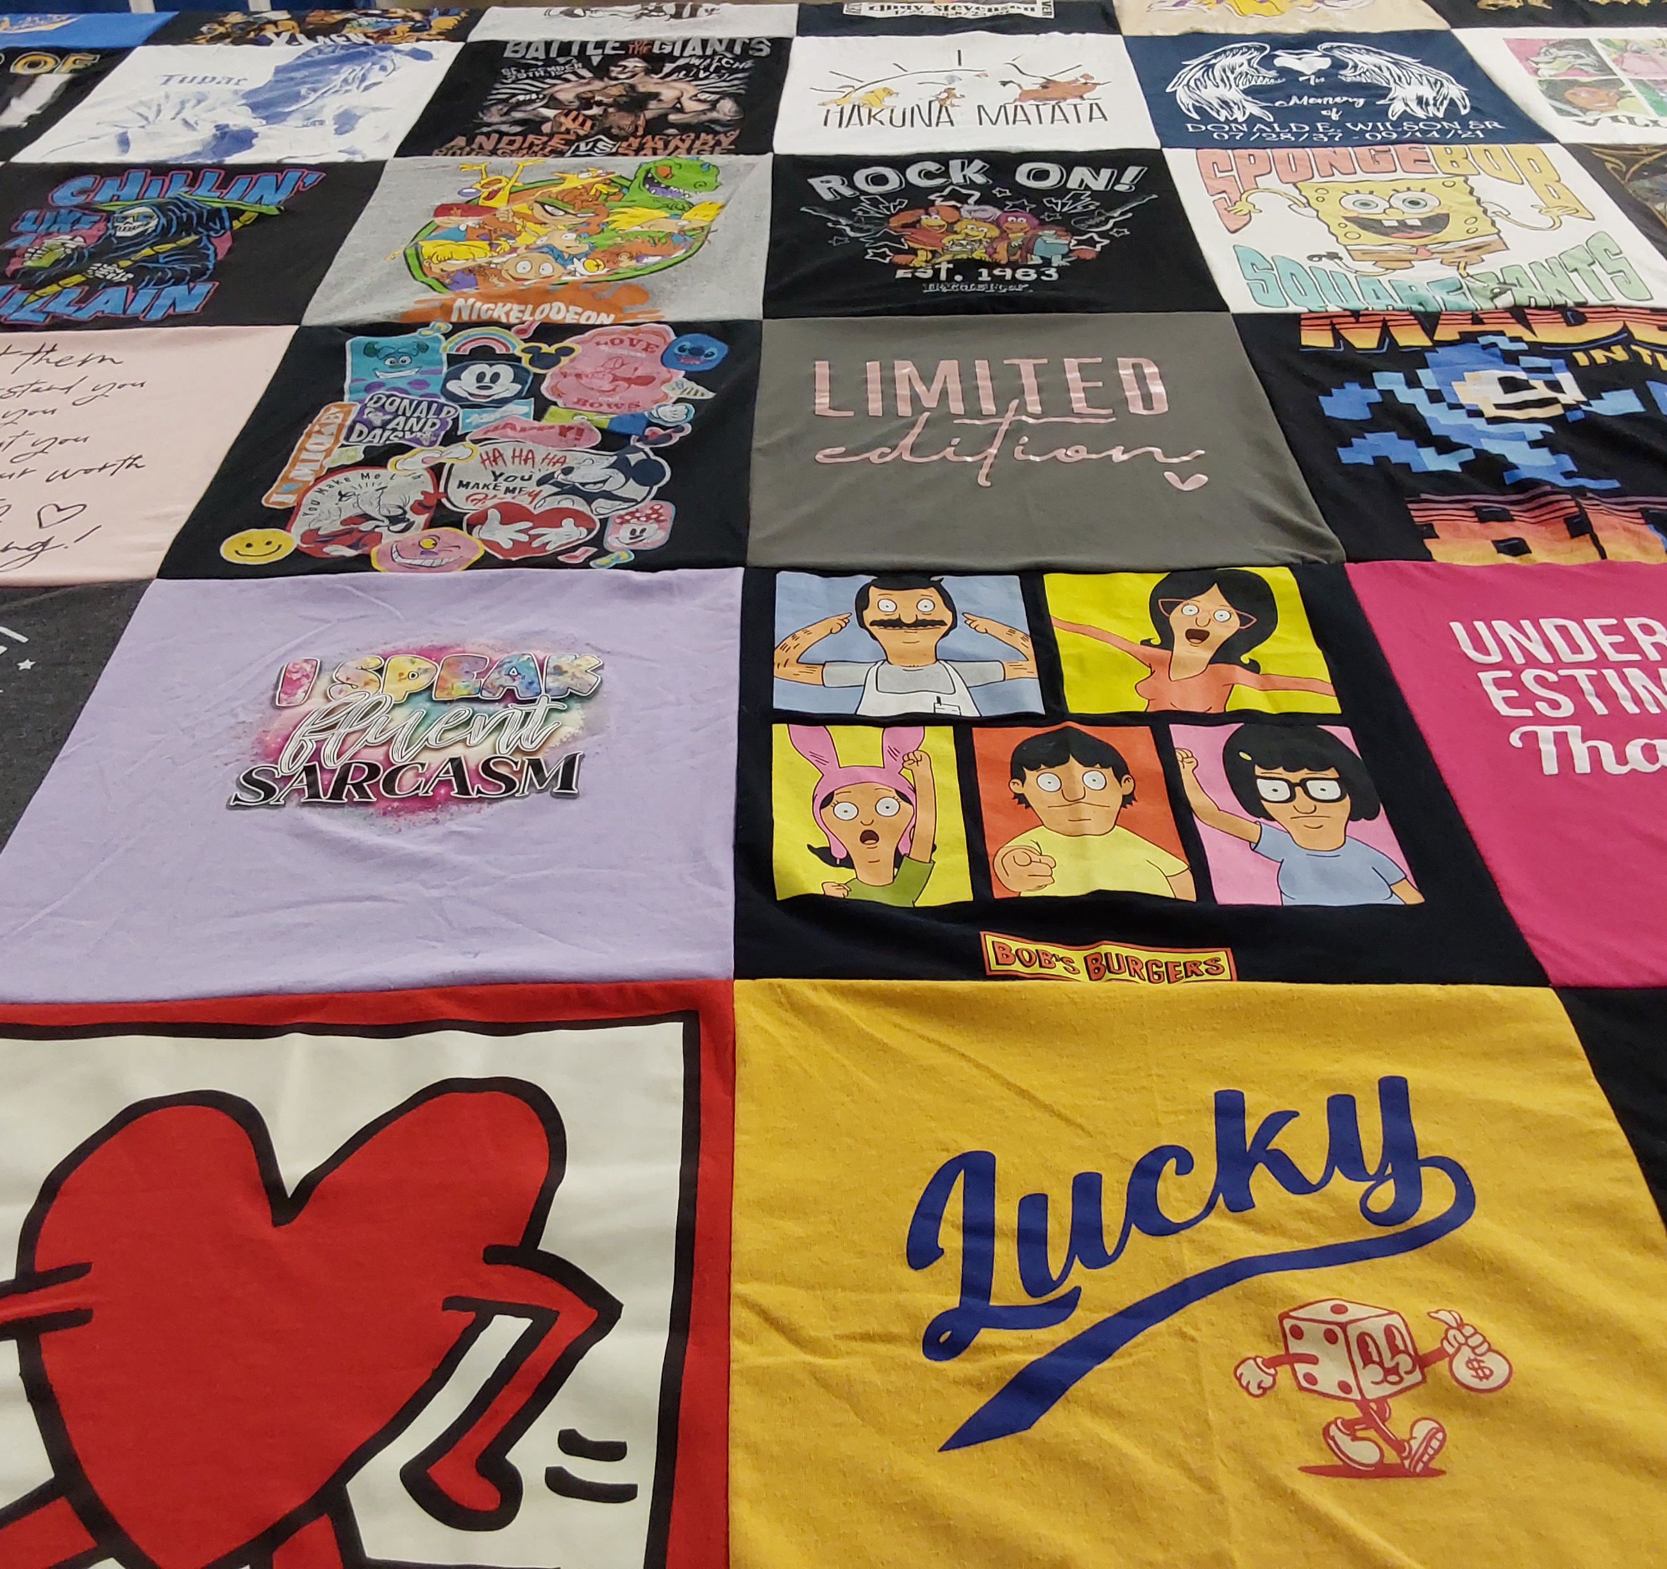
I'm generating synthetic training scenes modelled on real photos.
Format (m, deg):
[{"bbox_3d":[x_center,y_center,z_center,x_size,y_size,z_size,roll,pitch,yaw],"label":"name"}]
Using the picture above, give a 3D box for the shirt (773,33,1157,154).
[{"bbox_3d":[0.134,-0.721,1.762,0.375,0.020,0.381,0,40,1],"label":"shirt"}]

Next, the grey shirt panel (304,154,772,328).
[{"bbox_3d":[-0.239,-0.480,1.478,0.368,0.020,0.373,-1,40,0],"label":"grey shirt panel"}]

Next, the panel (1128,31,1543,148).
[{"bbox_3d":[0.504,-0.725,1.760,0.382,0.020,0.378,0,40,1],"label":"panel"}]

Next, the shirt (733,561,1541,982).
[{"bbox_3d":[0.136,-0.018,0.912,0.381,0.020,0.364,-1,40,0],"label":"shirt"}]

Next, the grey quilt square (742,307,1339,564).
[{"bbox_3d":[0.129,-0.249,1.191,0.371,0.020,0.370,0,40,1],"label":"grey quilt square"}]

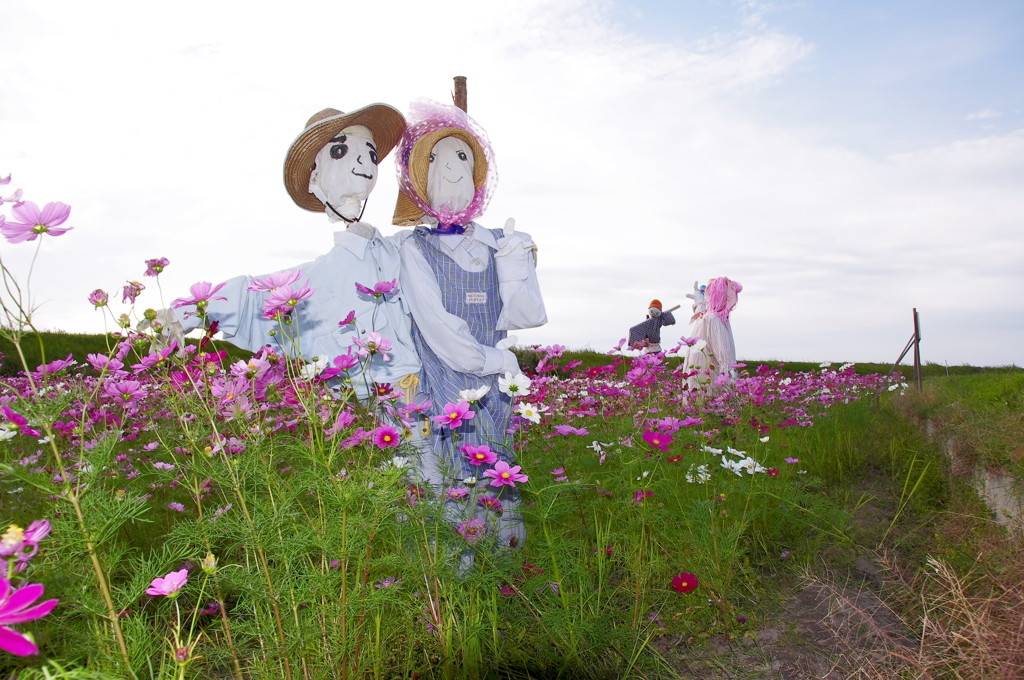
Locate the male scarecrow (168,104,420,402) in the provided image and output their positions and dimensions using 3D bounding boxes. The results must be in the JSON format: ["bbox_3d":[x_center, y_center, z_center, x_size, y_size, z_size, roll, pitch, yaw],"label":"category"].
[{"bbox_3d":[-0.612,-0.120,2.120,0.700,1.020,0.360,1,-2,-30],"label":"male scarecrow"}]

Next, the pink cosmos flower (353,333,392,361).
[{"bbox_3d":[-0.277,0.013,1.520,0.079,0.045,0.072,6,-24,0],"label":"pink cosmos flower"}]

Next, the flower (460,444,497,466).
[{"bbox_3d":[-0.068,0.241,1.600,0.073,0.034,0.068,3,28,0],"label":"flower"}]

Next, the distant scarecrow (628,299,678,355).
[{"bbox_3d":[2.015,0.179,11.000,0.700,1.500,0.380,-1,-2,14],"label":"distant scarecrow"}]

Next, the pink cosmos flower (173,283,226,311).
[{"bbox_3d":[-0.497,-0.069,1.220,0.085,0.042,0.078,2,-12,-11],"label":"pink cosmos flower"}]

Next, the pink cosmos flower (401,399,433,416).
[{"bbox_3d":[-0.235,0.170,1.930,0.068,0.036,0.065,0,-2,6],"label":"pink cosmos flower"}]

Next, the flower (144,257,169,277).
[{"bbox_3d":[-0.579,-0.120,1.250,0.039,0.031,0.037,1,-2,-17],"label":"flower"}]

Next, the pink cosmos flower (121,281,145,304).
[{"bbox_3d":[-0.633,-0.079,1.280,0.040,0.041,0.037,2,-3,-37],"label":"pink cosmos flower"}]

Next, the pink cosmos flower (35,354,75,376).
[{"bbox_3d":[-0.779,0.043,1.300,0.074,0.038,0.068,-1,-2,24],"label":"pink cosmos flower"}]

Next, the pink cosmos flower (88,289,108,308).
[{"bbox_3d":[-0.674,-0.068,1.250,0.033,0.033,0.032,1,-2,-22],"label":"pink cosmos flower"}]

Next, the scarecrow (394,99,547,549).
[{"bbox_3d":[-0.134,-0.005,2.470,0.480,1.540,0.400,1,-2,-15],"label":"scarecrow"}]

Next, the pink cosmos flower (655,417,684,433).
[{"bbox_3d":[0.462,0.248,2.250,0.077,0.042,0.070,0,27,0],"label":"pink cosmos flower"}]

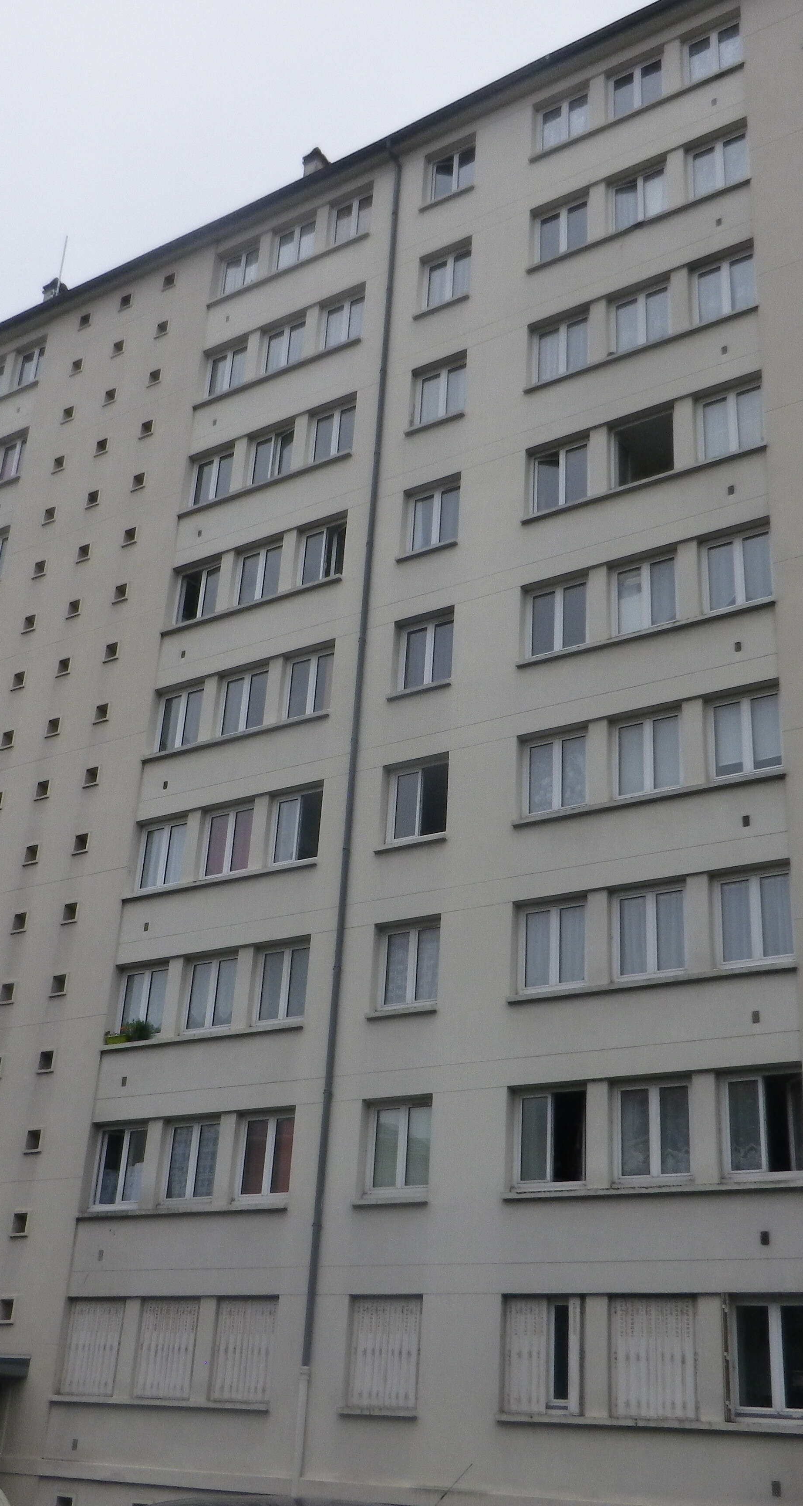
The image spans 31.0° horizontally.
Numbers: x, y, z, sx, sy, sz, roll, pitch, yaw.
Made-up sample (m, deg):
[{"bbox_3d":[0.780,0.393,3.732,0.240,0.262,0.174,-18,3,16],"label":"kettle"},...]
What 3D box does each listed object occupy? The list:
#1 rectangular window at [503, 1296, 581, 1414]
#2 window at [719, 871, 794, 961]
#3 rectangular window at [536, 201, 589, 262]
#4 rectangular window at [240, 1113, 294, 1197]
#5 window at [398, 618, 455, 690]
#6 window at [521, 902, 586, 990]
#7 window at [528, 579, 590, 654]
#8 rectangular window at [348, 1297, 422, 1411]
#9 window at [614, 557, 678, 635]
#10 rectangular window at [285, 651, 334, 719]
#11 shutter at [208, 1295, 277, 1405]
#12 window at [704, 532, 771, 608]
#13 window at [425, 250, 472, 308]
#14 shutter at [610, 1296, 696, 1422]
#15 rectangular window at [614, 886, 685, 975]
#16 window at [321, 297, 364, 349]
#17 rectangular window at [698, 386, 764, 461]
[{"bbox_3d":[1.881,7.624,18.364,1.191,1.346,0.160,-13,-30,31],"label":"rectangular window"},{"bbox_3d":[4.733,2.176,19.243,1.134,1.251,0.120,-13,-30,31],"label":"window"},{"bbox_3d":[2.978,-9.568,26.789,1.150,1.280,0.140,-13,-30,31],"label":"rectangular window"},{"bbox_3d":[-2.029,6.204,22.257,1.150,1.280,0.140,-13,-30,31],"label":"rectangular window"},{"bbox_3d":[0.470,-1.635,24.299,1.130,1.320,0.120,-13,-30,31],"label":"window"},{"bbox_3d":[2.214,2.780,20.737,1.130,1.320,0.120,-13,-30,31],"label":"window"},{"bbox_3d":[2.506,-2.147,23.267,1.100,1.251,0.130,-12,-29,31],"label":"window"},{"bbox_3d":[-0.194,8.097,19.662,1.170,1.370,0.120,-13,-30,31],"label":"rectangular window"},{"bbox_3d":[3.800,-2.448,22.327,1.180,1.251,0.120,-13,-30,31],"label":"window"},{"bbox_3d":[-1.551,-1.171,25.563,1.130,1.320,0.120,-13,-30,31],"label":"rectangular window"},{"bbox_3d":[-2.292,8.706,21.275,1.140,1.400,0.080,-13,-29,31],"label":"shutter"},{"bbox_3d":[5.027,-2.702,21.569,1.108,1.289,0.140,-13,-30,31],"label":"window"},{"bbox_3d":[0.937,-9.002,27.884,1.108,1.289,0.140,-13,-30,31],"label":"window"},{"bbox_3d":[3.107,7.316,17.582,1.169,1.390,0.100,-13,-30,31],"label":"shutter"},{"bbox_3d":[3.475,2.490,19.949,1.130,1.320,0.120,-13,-30,31],"label":"rectangular window"},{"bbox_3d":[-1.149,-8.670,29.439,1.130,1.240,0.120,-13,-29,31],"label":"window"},{"bbox_3d":[5.161,-5.119,22.603,1.130,1.320,0.120,-13,-30,31],"label":"rectangular window"}]

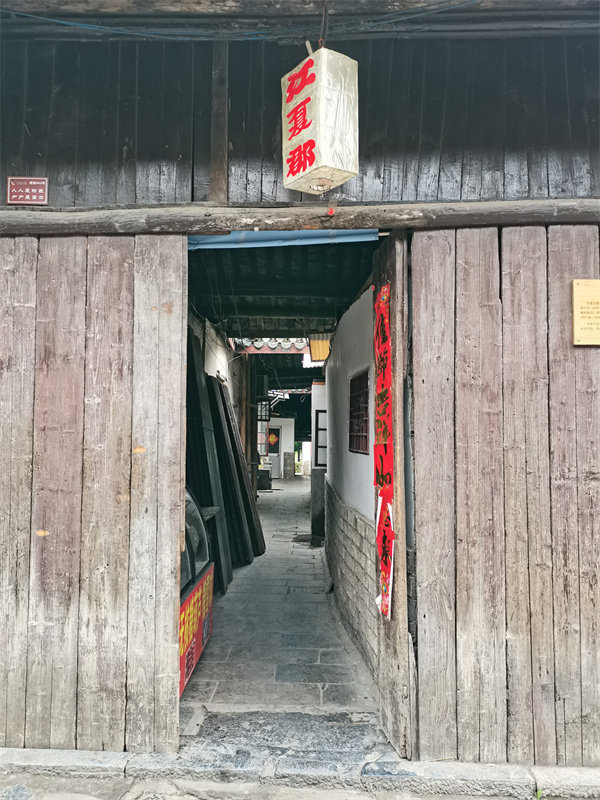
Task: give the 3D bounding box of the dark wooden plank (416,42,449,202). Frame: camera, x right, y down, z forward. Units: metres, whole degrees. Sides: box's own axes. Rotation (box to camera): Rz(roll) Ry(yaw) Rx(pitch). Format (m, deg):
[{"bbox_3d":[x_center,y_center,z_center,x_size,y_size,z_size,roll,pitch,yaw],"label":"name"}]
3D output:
[{"bbox_3d":[0.631,-1.331,2.878,0.102,0.786,0.030,4,-3,3],"label":"dark wooden plank"}]

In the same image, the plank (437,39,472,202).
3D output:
[{"bbox_3d":[0.744,-1.338,2.889,0.108,0.798,0.030,4,-2,3],"label":"plank"}]

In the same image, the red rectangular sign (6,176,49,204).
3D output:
[{"bbox_3d":[-1.346,-1.033,2.966,0.205,0.138,0.015,0,-3,3],"label":"red rectangular sign"}]

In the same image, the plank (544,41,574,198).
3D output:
[{"bbox_3d":[1.226,-1.336,2.863,0.117,0.772,0.030,-1,-3,3],"label":"plank"}]

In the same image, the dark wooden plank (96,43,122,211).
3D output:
[{"bbox_3d":[-0.926,-1.355,2.955,0.078,0.831,0.030,1,-3,3],"label":"dark wooden plank"}]

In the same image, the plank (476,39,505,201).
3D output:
[{"bbox_3d":[0.913,-1.343,2.881,0.137,0.789,0.030,0,-3,3],"label":"plank"}]

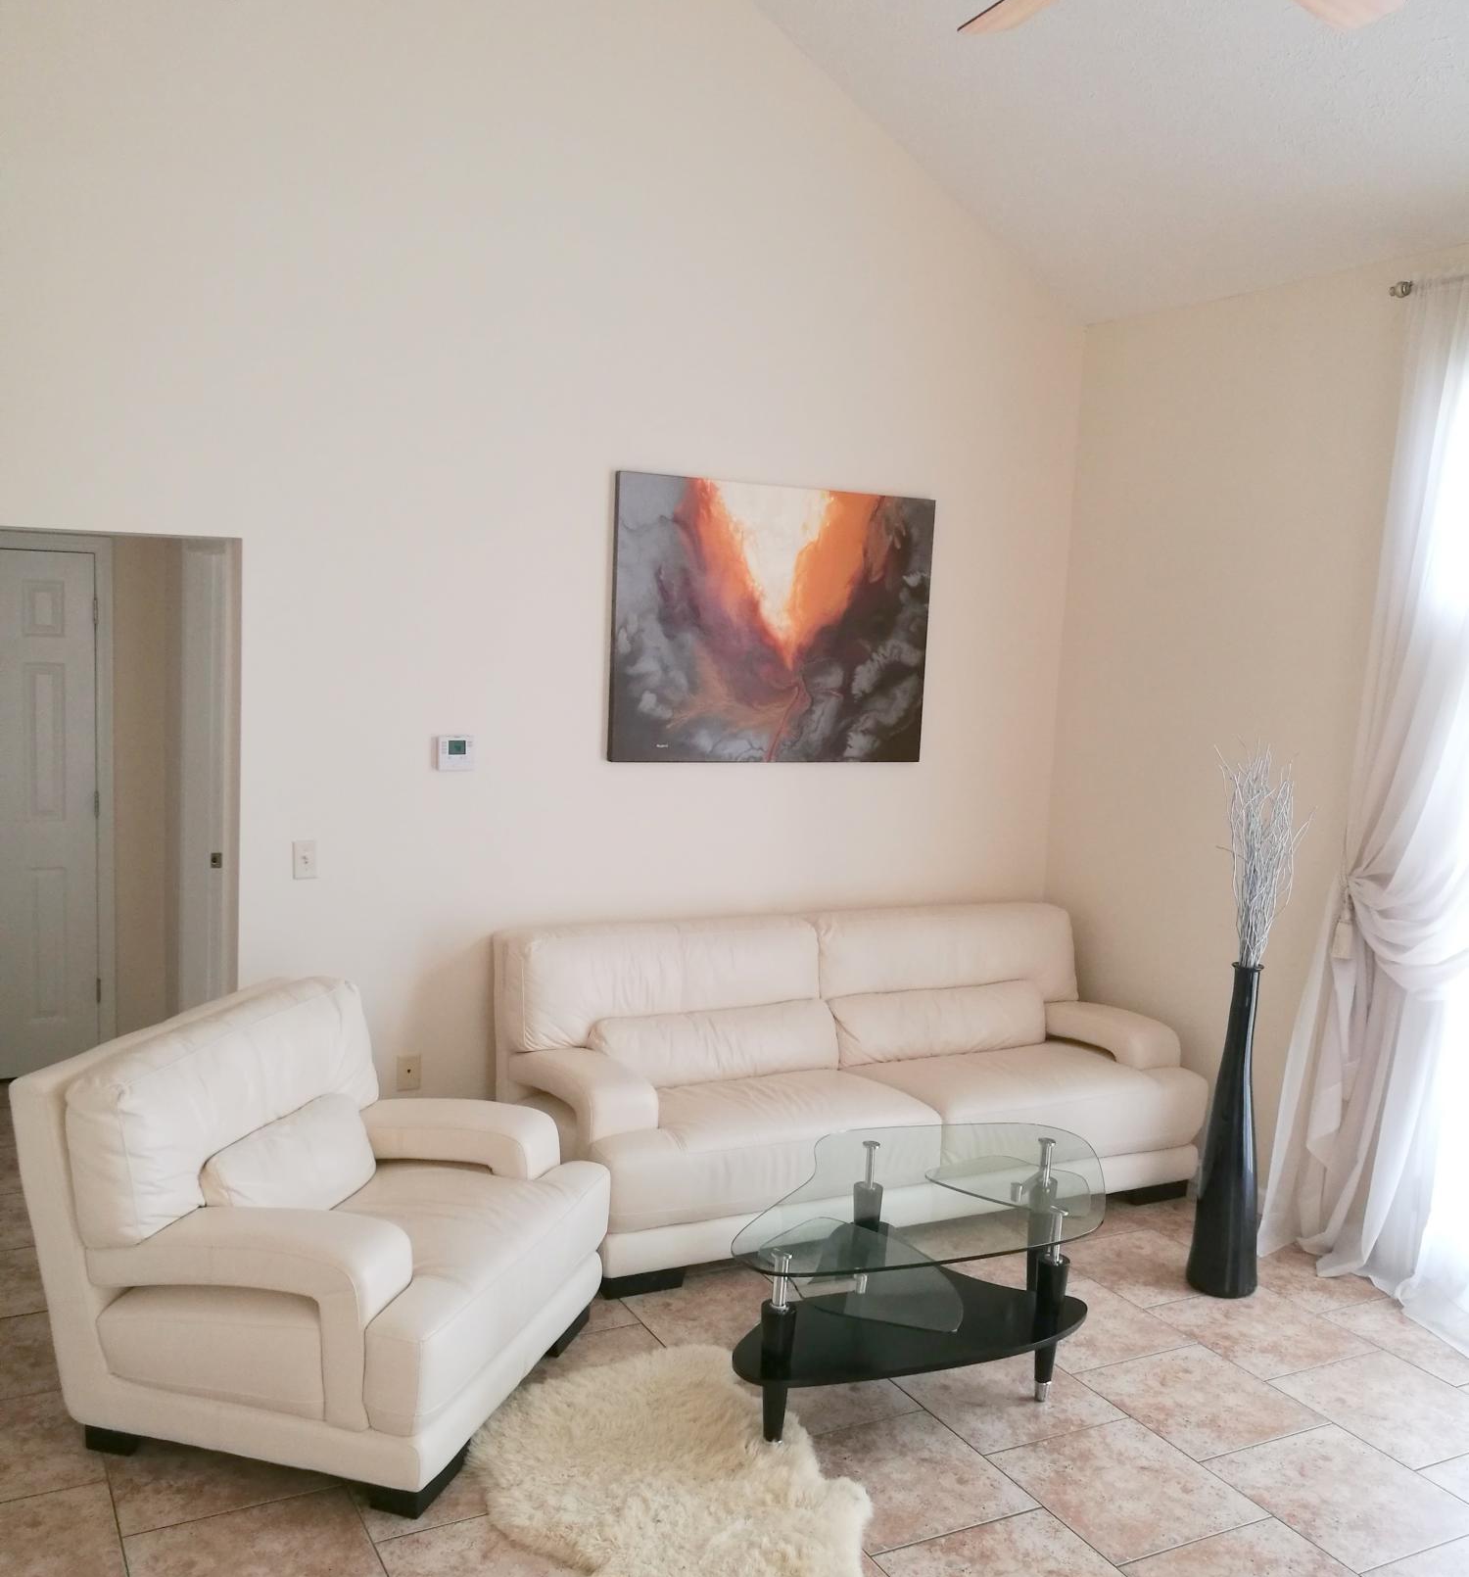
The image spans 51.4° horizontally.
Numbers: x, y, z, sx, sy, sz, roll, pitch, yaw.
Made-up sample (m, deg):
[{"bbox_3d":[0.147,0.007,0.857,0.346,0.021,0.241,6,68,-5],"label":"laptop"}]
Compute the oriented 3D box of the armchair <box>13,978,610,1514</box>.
[{"bbox_3d":[-0.971,1.035,3.796,1.025,0.840,1.070,5,7,16],"label":"armchair"}]

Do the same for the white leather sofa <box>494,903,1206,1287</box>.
[{"bbox_3d":[0.413,0.943,5.189,2.235,0.845,1.005,-1,7,-27],"label":"white leather sofa"}]

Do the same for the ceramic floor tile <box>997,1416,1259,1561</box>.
[{"bbox_3d":[0.887,1.587,3.469,0.451,0.010,0.451,-1,7,-28],"label":"ceramic floor tile"}]

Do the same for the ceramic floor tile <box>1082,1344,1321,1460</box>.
[{"bbox_3d":[1.185,1.558,3.891,0.452,0.010,0.452,-1,8,-28],"label":"ceramic floor tile"}]

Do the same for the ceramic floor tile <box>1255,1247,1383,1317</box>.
[{"bbox_3d":[1.778,1.490,4.708,0.452,0.010,0.452,-1,8,-28],"label":"ceramic floor tile"}]

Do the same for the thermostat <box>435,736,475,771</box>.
[{"bbox_3d":[-0.884,-0.110,4.840,0.122,0.112,0.035,-1,8,-27],"label":"thermostat"}]

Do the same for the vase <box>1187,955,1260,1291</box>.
[{"bbox_3d":[1.490,1.004,4.533,0.208,0.971,0.208,-1,7,-27],"label":"vase"}]

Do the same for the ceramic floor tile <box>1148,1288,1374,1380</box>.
[{"bbox_3d":[1.473,1.524,4.288,0.451,0.010,0.451,-1,7,-28],"label":"ceramic floor tile"}]

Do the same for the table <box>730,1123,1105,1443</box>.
[{"bbox_3d":[0.475,1.266,3.950,1.300,0.490,0.830,-4,9,-43],"label":"table"}]

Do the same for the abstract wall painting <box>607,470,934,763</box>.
[{"bbox_3d":[0.152,-0.574,5.399,1.250,0.965,0.035,-1,7,-27],"label":"abstract wall painting"}]

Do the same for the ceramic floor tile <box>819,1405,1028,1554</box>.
[{"bbox_3d":[0.377,1.570,3.470,0.452,0.010,0.452,-1,8,-28],"label":"ceramic floor tile"}]

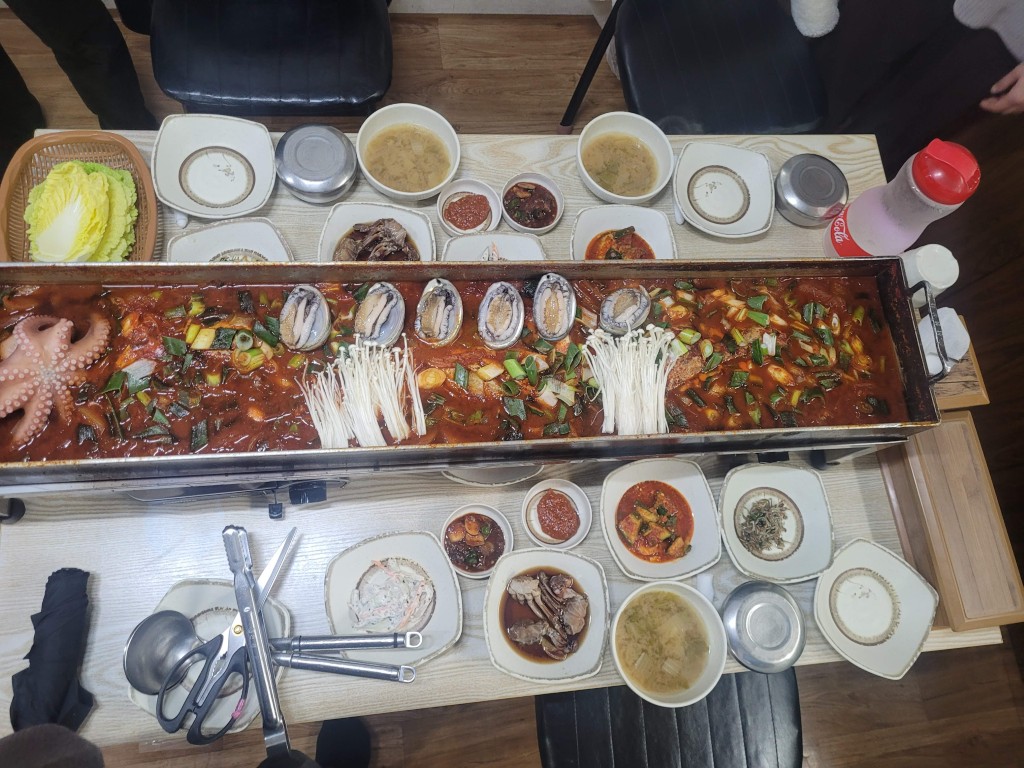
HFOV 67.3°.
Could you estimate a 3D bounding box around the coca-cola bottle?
[{"bbox_3d":[0.521,-0.235,1.030,0.097,0.226,0.097,2,73,-8],"label":"coca-cola bottle"}]

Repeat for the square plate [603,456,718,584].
[{"bbox_3d":[0.180,0.170,0.960,0.149,0.034,0.149,-8,75,-11],"label":"square plate"}]

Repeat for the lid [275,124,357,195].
[{"bbox_3d":[-0.255,-0.297,1.000,0.103,0.022,0.103,-3,74,-9],"label":"lid"}]

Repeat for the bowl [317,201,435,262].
[{"bbox_3d":[-0.175,-0.163,1.004,0.149,0.034,0.149,3,73,-8],"label":"bowl"}]

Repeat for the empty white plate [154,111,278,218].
[{"bbox_3d":[-0.386,-0.278,1.007,0.149,0.034,0.149,2,74,-8],"label":"empty white plate"}]

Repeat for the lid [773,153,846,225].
[{"bbox_3d":[0.430,-0.277,1.110,0.107,0.056,0.107,2,73,-8],"label":"lid"}]

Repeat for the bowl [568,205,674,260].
[{"bbox_3d":[0.152,-0.173,1.050,0.148,0.034,0.148,0,73,-8],"label":"bowl"}]

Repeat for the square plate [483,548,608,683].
[{"bbox_3d":[0.039,0.271,0.909,0.149,0.034,0.149,1,74,-8],"label":"square plate"}]

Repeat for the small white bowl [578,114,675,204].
[{"bbox_3d":[0.151,-0.304,1.075,0.137,0.061,0.137,2,73,-8],"label":"small white bowl"}]

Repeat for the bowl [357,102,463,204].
[{"bbox_3d":[-0.138,-0.299,1.032,0.136,0.061,0.136,-3,74,-9],"label":"bowl"}]

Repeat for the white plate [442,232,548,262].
[{"bbox_3d":[-0.021,-0.127,1.011,0.148,0.034,0.148,-2,74,-9],"label":"white plate"}]

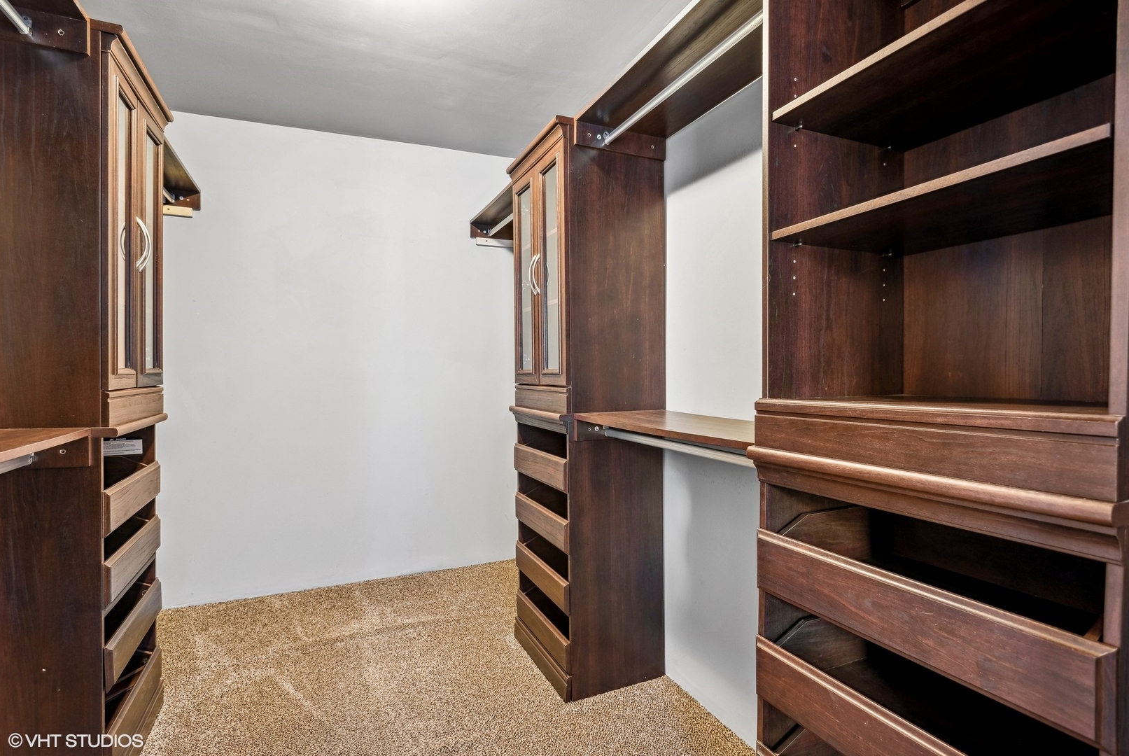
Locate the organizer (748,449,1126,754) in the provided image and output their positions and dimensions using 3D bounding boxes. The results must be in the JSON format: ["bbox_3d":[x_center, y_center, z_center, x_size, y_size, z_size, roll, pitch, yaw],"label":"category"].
[{"bbox_3d":[0.657,0.599,0.970,0.422,0.938,0.571,0,0,-23],"label":"organizer"}]

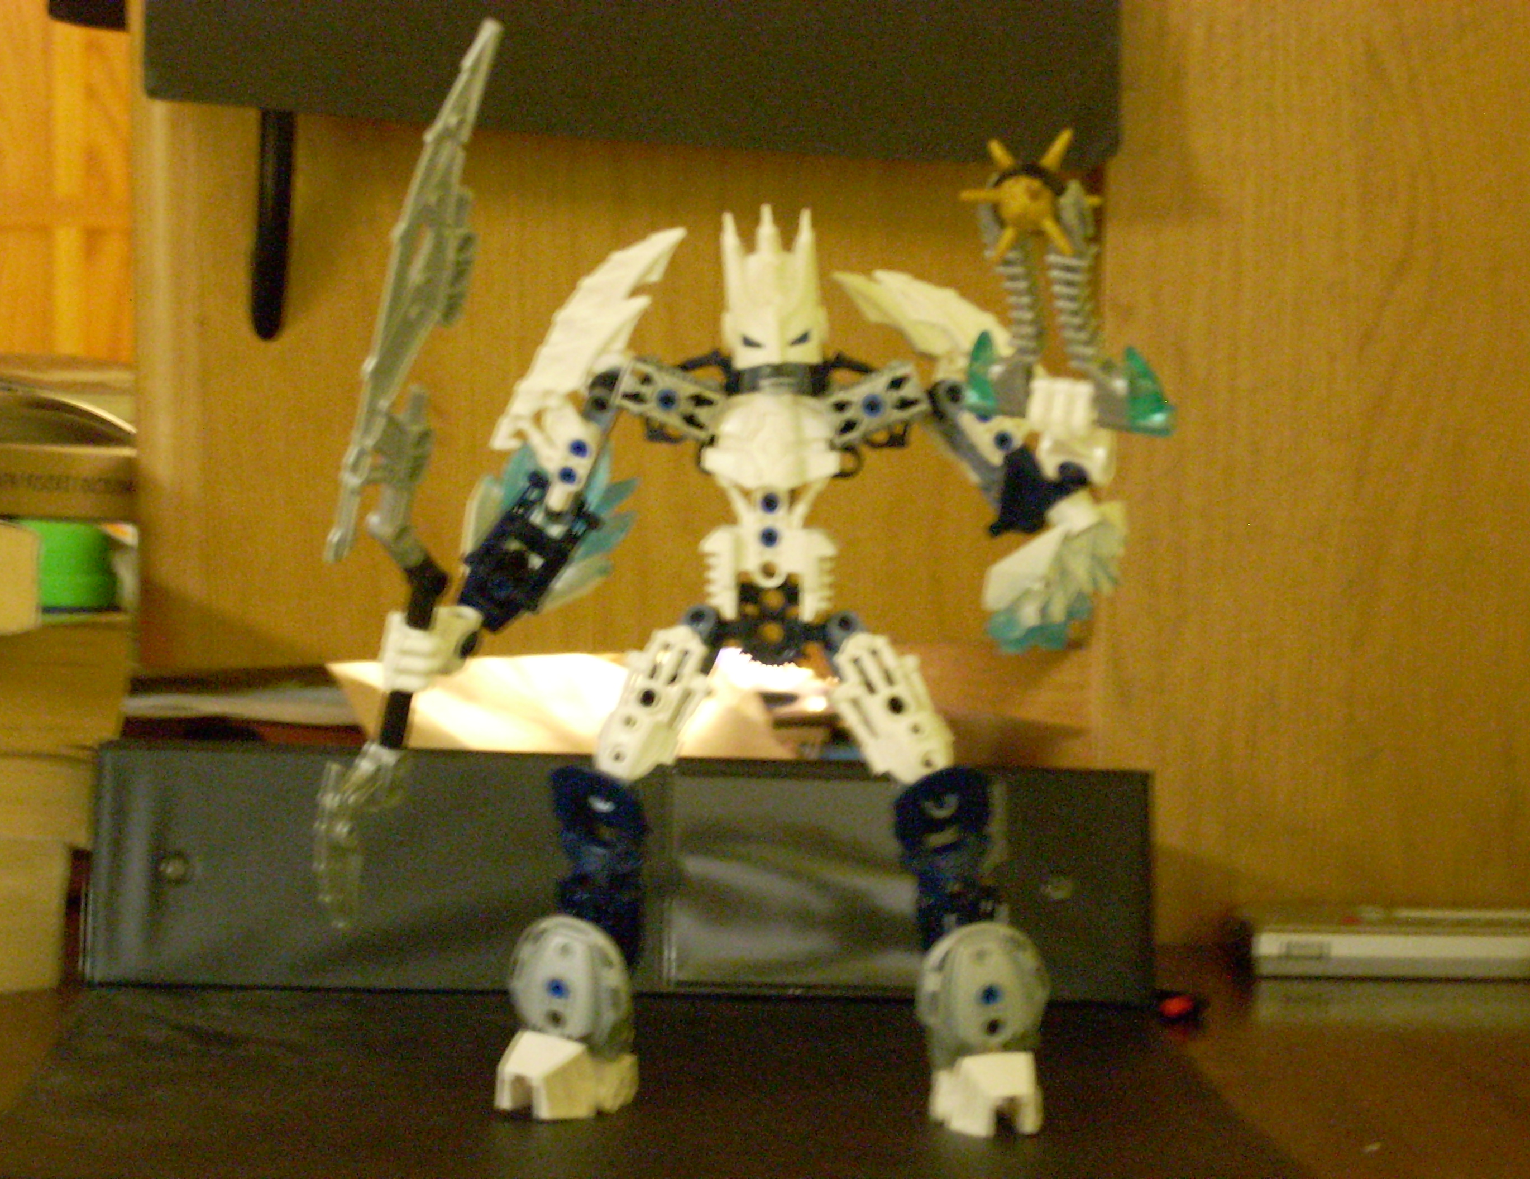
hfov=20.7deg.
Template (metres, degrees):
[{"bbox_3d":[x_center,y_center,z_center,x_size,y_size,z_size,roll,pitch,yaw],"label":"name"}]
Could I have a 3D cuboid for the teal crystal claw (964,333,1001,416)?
[{"bbox_3d":[0.049,-0.048,0.940,0.008,0.019,0.009,5,4,11],"label":"teal crystal claw"}]

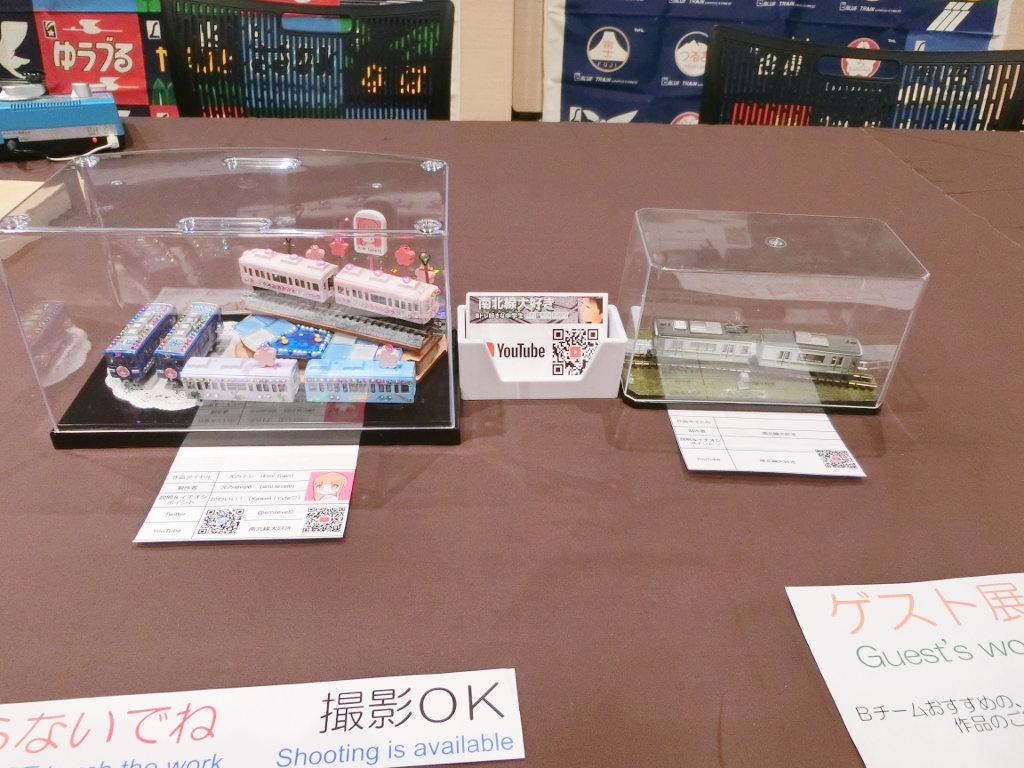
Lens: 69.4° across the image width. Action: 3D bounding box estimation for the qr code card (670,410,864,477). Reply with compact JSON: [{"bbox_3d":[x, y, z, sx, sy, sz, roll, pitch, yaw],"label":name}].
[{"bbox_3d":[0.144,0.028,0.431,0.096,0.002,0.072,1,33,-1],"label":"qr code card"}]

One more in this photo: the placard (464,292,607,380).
[{"bbox_3d":[0.017,-0.030,0.474,0.091,0.055,0.003,0,-1,-4],"label":"placard"}]

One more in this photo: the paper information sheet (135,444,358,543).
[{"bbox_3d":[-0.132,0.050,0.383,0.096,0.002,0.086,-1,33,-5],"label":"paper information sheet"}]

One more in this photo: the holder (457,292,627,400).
[{"bbox_3d":[0.017,-0.023,0.464,0.100,0.048,0.049,0,33,-3],"label":"holder"}]

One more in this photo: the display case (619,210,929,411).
[{"bbox_3d":[0.152,-0.046,0.462,0.161,0.092,0.087,2,33,1],"label":"display case"}]

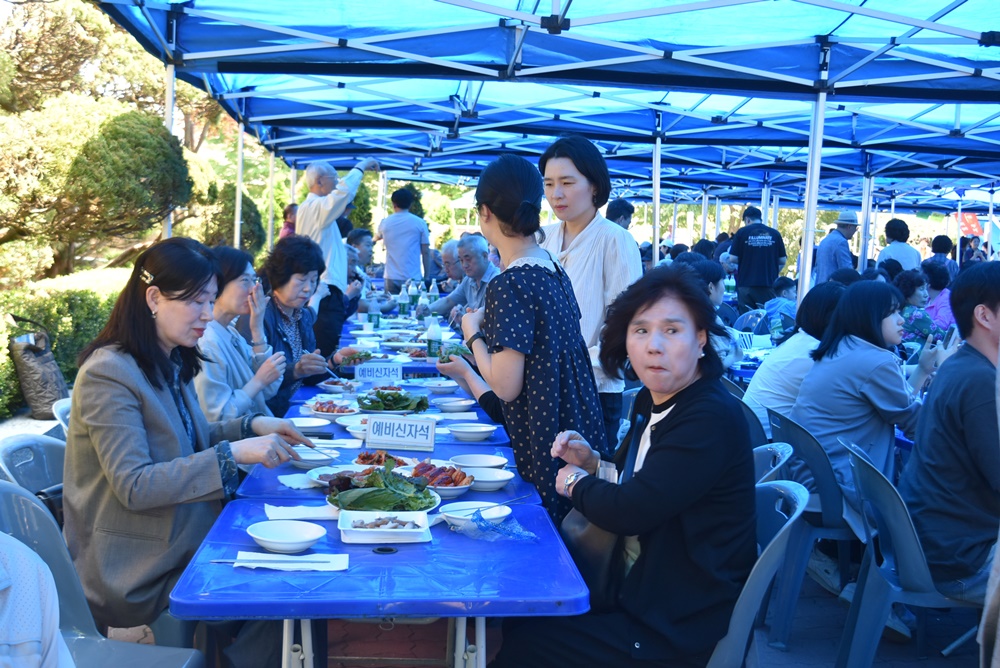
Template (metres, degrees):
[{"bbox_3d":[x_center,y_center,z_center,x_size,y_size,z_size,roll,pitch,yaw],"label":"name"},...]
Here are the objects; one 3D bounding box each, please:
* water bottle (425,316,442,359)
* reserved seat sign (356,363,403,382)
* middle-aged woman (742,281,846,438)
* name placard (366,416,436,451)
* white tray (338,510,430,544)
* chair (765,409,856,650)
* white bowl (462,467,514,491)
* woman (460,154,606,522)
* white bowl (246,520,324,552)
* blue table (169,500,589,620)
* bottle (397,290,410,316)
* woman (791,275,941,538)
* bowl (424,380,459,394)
[{"bbox_3d":[-0.315,0.017,5.706,0.071,0.245,0.071,1,5,-5],"label":"water bottle"},{"bbox_3d":[-0.509,0.166,4.927,0.200,0.096,0.055,1,6,-10],"label":"reserved seat sign"},{"bbox_3d":[1.280,0.400,4.680,0.700,1.210,0.460,0,6,-16],"label":"middle-aged woman"},{"bbox_3d":[-0.294,0.302,3.574,0.210,0.096,0.055,2,6,10],"label":"name placard"},{"bbox_3d":[-0.236,0.403,2.430,0.189,0.032,0.153,1,5,-5],"label":"white tray"},{"bbox_3d":[1.175,0.646,4.105,0.520,0.780,0.470,1,5,-5],"label":"chair"},{"bbox_3d":[-0.043,0.384,3.073,0.168,0.040,0.168,1,5,0],"label":"white bowl"},{"bbox_3d":[0.095,0.320,3.150,0.400,1.600,0.460,5,6,32],"label":"woman"},{"bbox_3d":[-0.452,0.432,2.464,0.168,0.040,0.168,1,5,0],"label":"white bowl"},{"bbox_3d":[-0.245,0.791,2.436,0.750,0.720,0.750,1,5,-5],"label":"blue table"},{"bbox_3d":[-0.700,-0.238,8.585,0.074,0.243,0.074,1,5,-5],"label":"bottle"},{"bbox_3d":[1.306,0.435,4.097,0.600,1.210,0.470,1,5,-5],"label":"woman"},{"bbox_3d":[-0.230,0.216,4.617,0.141,0.038,0.141,1,5,-5],"label":"bowl"}]

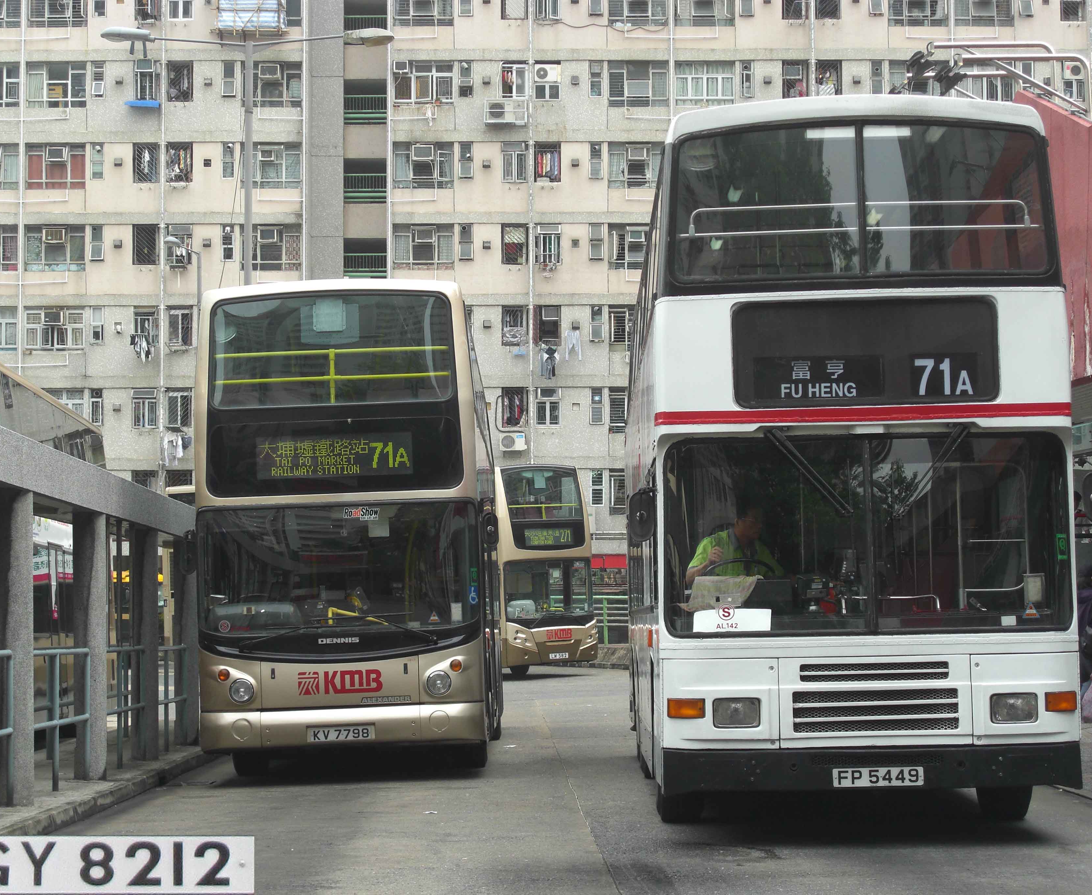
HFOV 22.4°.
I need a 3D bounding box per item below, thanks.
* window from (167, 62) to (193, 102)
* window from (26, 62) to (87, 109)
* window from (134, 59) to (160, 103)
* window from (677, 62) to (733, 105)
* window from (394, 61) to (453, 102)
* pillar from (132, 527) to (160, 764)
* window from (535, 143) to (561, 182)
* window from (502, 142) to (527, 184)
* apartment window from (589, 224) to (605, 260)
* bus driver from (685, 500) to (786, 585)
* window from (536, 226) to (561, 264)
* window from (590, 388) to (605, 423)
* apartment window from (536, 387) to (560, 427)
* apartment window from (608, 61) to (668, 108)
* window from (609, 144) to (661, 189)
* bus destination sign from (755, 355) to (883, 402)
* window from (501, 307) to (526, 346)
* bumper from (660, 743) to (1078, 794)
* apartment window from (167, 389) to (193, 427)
[{"bbox_3d":[-12.068,-12.068,91.069,0.862,1.339,0.150,0,-4,0],"label":"window"},{"bbox_3d":[-16.159,-11.950,91.050,1.969,1.541,0.150,0,-4,0],"label":"window"},{"bbox_3d":[-13.176,-12.098,91.068,0.892,1.401,0.200,0,-4,0],"label":"window"},{"bbox_3d":[5.251,-11.997,91.112,1.941,1.495,0.150,0,-4,0],"label":"window"},{"bbox_3d":[-4.024,-12.041,90.867,1.997,1.395,0.180,0,-3,0],"label":"window"},{"bbox_3d":[-3.673,1.800,25.300,0.260,2.140,0.260,0,-4,-1],"label":"pillar"},{"bbox_3d":[0.054,-9.353,90.637,0.847,1.317,0.150,0,-4,0],"label":"window"},{"bbox_3d":[-1.030,-9.382,90.918,0.861,1.349,0.150,0,-4,0],"label":"window"},{"bbox_3d":[1.664,-6.749,90.747,0.506,1.205,0.150,0,-4,0],"label":"apartment window"},{"bbox_3d":[1.175,0.960,17.200,0.620,1.250,0.800,1,-4,-12],"label":"bus driver"},{"bbox_3d":[0.092,-6.641,90.534,0.826,1.324,0.180,0,-3,0],"label":"window"},{"bbox_3d":[1.680,-1.360,90.383,0.489,1.165,0.150,0,-4,0],"label":"window"},{"bbox_3d":[0.061,-1.318,90.094,0.826,1.271,0.150,0,-4,0],"label":"apartment window"},{"bbox_3d":[3.067,-12.074,91.639,2.014,1.579,0.200,0,-4,0],"label":"apartment window"},{"bbox_3d":[3.064,-9.245,90.629,1.999,1.506,0.150,0,-4,0],"label":"window"},{"bbox_3d":[1.631,-0.410,16.520,0.773,0.265,0.060,-1,-4,2],"label":"bus destination sign"},{"bbox_3d":[-1.039,-3.987,90.388,0.825,1.289,0.180,0,-3,0],"label":"window"},{"bbox_3d":[1.955,1.922,16.530,2.500,0.280,0.250,-1,-4,2],"label":"bumper"},{"bbox_3d":[-11.969,-1.295,90.095,0.891,1.286,0.150,0,-4,0],"label":"apartment window"}]

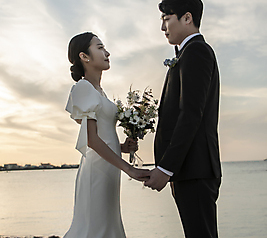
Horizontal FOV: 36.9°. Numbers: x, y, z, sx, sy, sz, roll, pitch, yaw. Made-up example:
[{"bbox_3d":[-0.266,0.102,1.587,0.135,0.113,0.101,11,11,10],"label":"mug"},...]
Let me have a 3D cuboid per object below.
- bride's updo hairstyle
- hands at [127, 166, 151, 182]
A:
[{"bbox_3d":[-0.265,-0.328,2.100,0.160,0.250,0.170,-3,-7,10],"label":"bride's updo hairstyle"},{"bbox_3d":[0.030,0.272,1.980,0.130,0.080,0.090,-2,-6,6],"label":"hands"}]

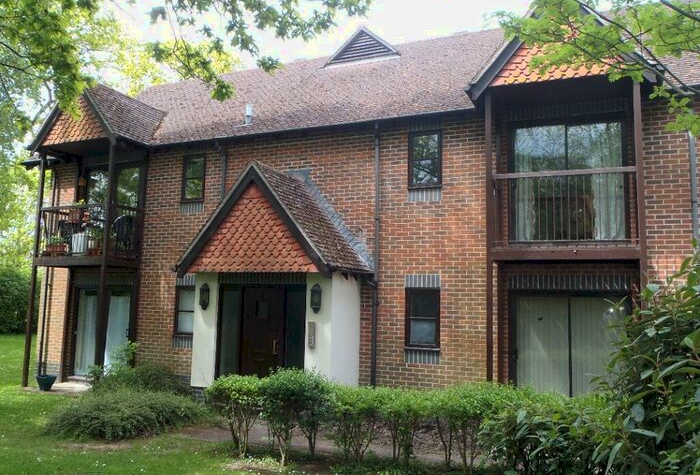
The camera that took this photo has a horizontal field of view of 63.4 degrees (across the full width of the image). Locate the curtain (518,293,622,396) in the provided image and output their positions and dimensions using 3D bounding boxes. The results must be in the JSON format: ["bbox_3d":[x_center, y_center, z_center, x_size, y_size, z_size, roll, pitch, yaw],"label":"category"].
[{"bbox_3d":[3.371,1.838,8.712,1.740,2.040,0.110,-2,-7,23],"label":"curtain"}]

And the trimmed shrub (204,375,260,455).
[{"bbox_3d":[-1.463,2.282,7.329,0.680,1.010,0.680,1,-6,0],"label":"trimmed shrub"}]

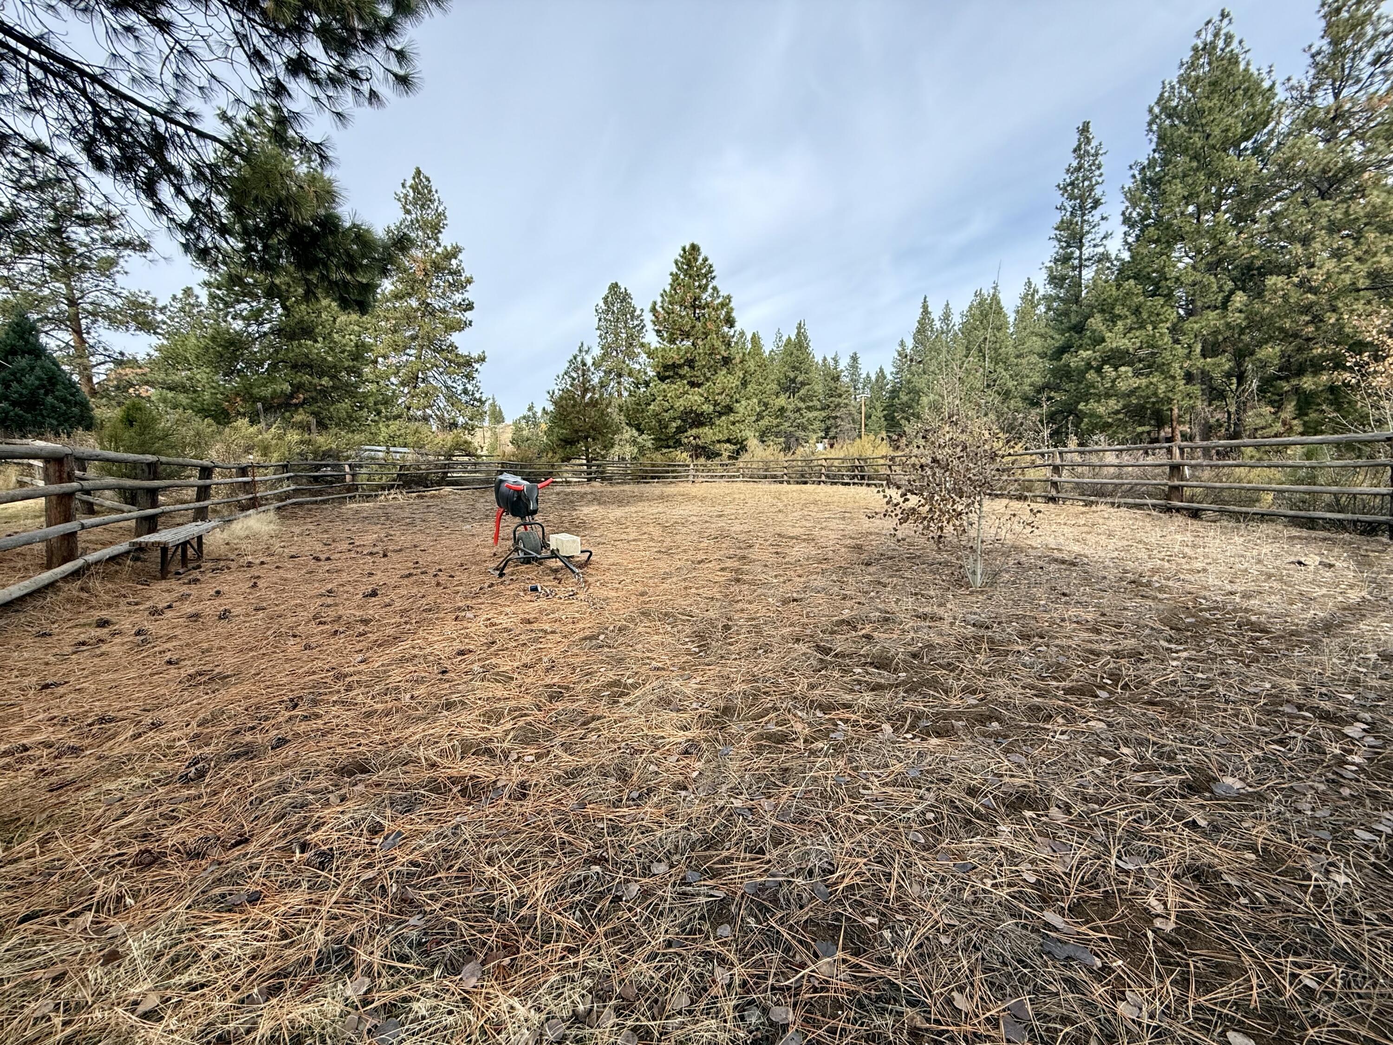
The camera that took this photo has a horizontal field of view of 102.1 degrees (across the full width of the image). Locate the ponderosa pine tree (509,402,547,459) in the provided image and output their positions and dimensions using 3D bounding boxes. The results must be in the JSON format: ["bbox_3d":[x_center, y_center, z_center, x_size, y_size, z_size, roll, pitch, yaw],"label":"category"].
[{"bbox_3d":[-15.362,-7.680,51.471,3.566,6.500,3.566,-2,6,-16],"label":"ponderosa pine tree"}]

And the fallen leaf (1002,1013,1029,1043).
[{"bbox_3d":[0.793,1.260,1.402,0.050,0.020,0.065,1,6,6],"label":"fallen leaf"}]

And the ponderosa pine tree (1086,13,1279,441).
[{"bbox_3d":[26.437,-13.902,29.667,7.528,23.603,7.528,5,8,40],"label":"ponderosa pine tree"}]

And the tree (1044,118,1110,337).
[{"bbox_3d":[28.784,-16.470,42.464,4.657,25.532,4.657,4,7,33],"label":"tree"}]

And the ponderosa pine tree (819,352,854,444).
[{"bbox_3d":[16.134,-12.858,64.989,3.902,13.462,3.902,2,6,14],"label":"ponderosa pine tree"}]

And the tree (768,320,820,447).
[{"bbox_3d":[9.962,-12.604,56.969,5.423,14.698,5.423,1,6,10],"label":"tree"}]

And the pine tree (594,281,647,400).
[{"bbox_3d":[-7.998,-15.094,58.709,6.059,19.270,6.059,-1,6,-8],"label":"pine tree"}]

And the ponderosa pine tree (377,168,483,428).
[{"bbox_3d":[-20.566,-14.911,42.634,7.677,22.395,7.677,-3,7,-25],"label":"ponderosa pine tree"}]

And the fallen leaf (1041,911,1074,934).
[{"bbox_3d":[1.109,1.225,1.722,0.036,0.020,0.090,-4,8,-36],"label":"fallen leaf"}]

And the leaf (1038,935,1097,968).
[{"bbox_3d":[1.071,1.236,1.621,0.131,0.020,0.062,3,7,28],"label":"leaf"}]

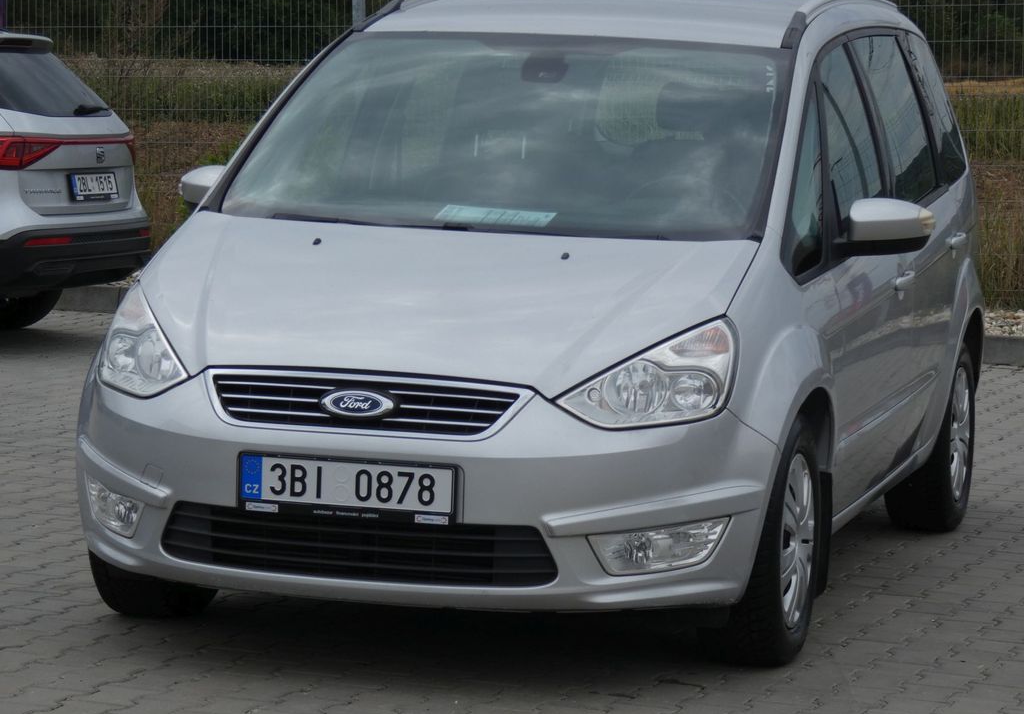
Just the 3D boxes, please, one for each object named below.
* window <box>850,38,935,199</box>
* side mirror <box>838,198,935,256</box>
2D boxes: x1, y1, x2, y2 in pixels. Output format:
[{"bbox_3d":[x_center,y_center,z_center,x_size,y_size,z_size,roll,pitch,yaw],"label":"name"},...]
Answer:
[{"bbox_3d":[1.176,-0.726,10.407,0.060,0.540,0.950,-15,0,16],"label":"window"},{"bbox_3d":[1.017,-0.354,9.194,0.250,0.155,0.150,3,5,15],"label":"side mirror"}]

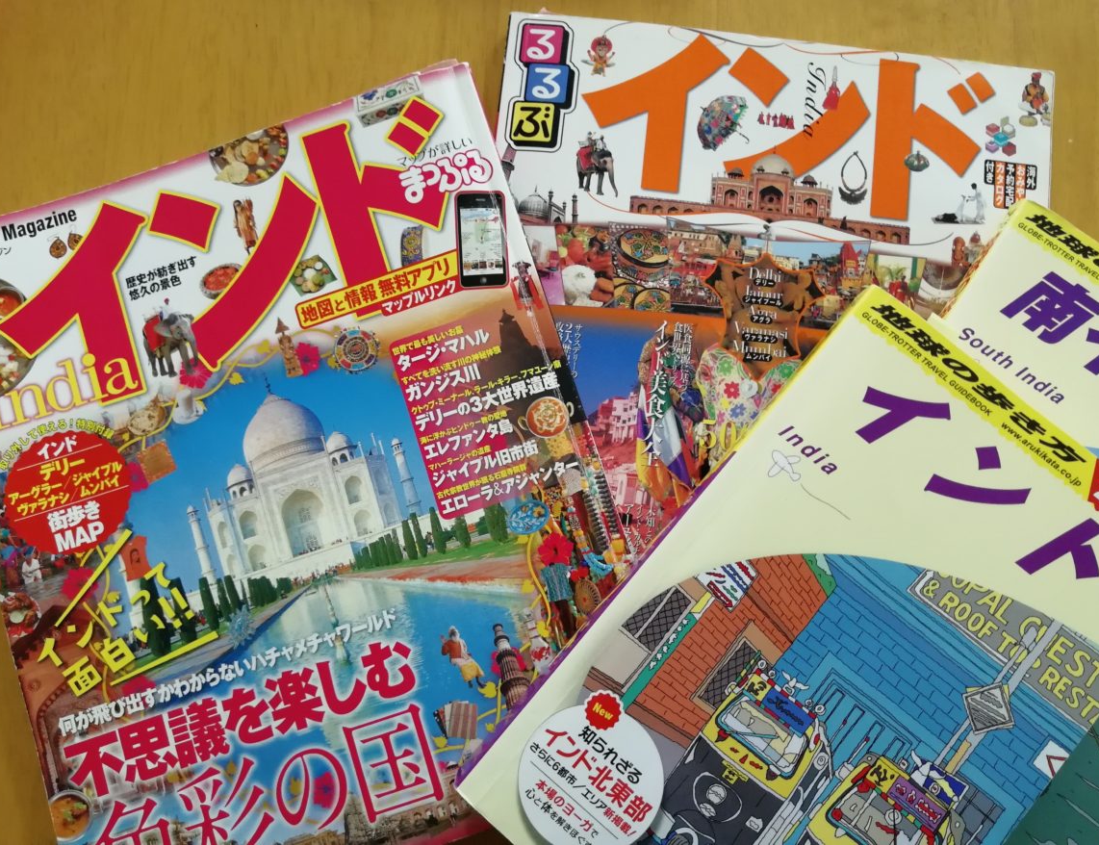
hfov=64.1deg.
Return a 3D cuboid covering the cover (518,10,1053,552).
[{"bbox_3d":[0.075,-0.022,0.320,0.210,0.009,0.257,7,79,1],"label":"cover"}]

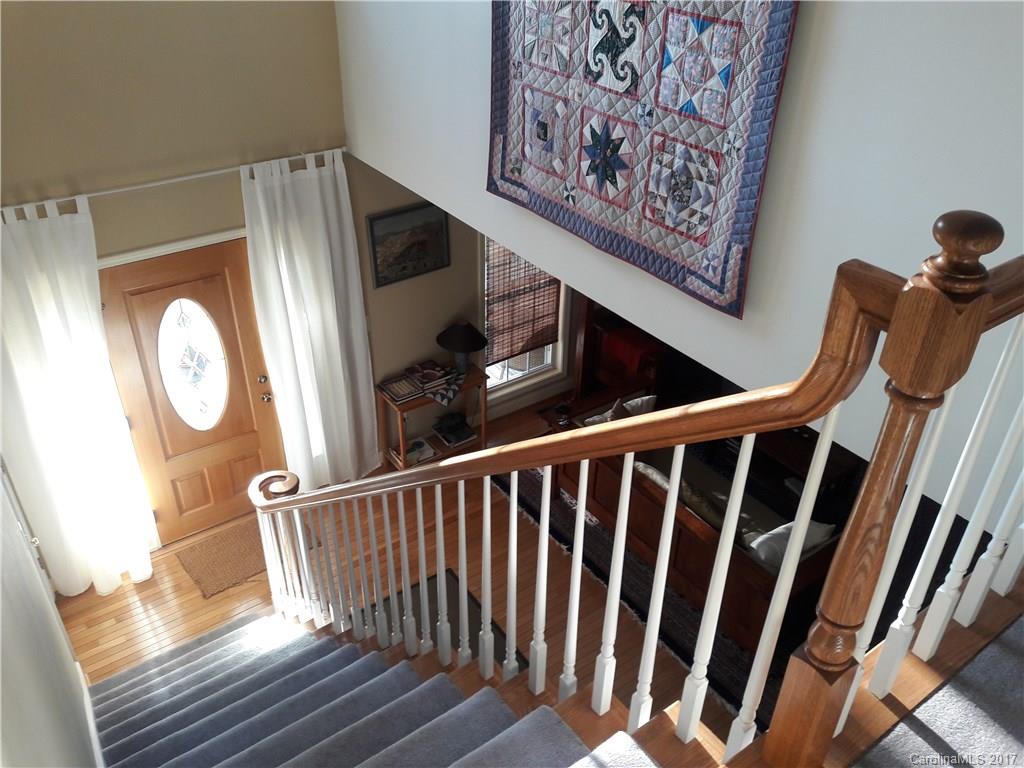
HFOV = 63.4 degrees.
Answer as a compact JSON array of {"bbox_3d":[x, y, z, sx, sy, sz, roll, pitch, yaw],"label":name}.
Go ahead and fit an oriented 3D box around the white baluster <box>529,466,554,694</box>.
[{"bbox_3d":[0.076,0.507,2.042,0.033,0.774,0.033,-21,39,-30],"label":"white baluster"}]

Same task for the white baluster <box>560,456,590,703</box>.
[{"bbox_3d":[0.146,0.521,1.939,0.033,0.867,0.033,-21,39,-30],"label":"white baluster"}]

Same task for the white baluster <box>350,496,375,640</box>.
[{"bbox_3d":[-0.577,0.785,3.275,0.033,0.861,0.033,-21,38,-30],"label":"white baluster"}]

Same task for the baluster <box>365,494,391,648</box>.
[{"bbox_3d":[-0.504,0.718,3.115,0.033,0.765,0.033,-21,38,-30],"label":"baluster"}]

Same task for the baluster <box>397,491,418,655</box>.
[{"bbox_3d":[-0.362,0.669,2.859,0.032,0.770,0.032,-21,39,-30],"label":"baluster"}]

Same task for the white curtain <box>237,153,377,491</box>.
[{"bbox_3d":[-1.303,-0.279,5.483,0.770,2.440,0.130,-21,38,-30],"label":"white curtain"}]

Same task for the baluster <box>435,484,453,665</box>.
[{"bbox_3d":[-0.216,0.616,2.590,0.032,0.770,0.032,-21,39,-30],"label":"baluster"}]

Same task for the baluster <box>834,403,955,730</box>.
[{"bbox_3d":[0.584,0.290,1.293,0.033,0.800,0.033,-21,38,-30],"label":"baluster"}]

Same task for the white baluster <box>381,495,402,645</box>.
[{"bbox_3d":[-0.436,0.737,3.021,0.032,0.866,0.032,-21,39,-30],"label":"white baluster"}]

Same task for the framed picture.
[{"bbox_3d":[-0.682,-0.963,5.680,0.620,0.525,0.030,-21,39,-30],"label":"framed picture"}]

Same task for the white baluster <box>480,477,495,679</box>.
[{"bbox_3d":[-0.070,0.559,2.309,0.033,0.765,0.033,-21,38,-30],"label":"white baluster"}]

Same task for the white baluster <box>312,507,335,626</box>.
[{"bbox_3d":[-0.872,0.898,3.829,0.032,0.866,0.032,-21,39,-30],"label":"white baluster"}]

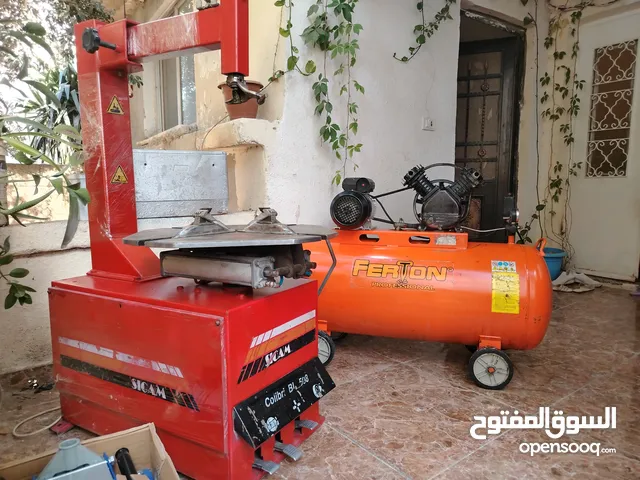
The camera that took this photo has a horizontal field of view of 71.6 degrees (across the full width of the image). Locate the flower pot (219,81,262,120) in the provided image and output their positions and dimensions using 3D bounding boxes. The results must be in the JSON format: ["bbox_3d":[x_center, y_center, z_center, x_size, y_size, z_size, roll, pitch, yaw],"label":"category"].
[{"bbox_3d":[-0.445,-0.785,2.496,0.253,0.197,0.253,0,6,0],"label":"flower pot"}]

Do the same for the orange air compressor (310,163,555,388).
[{"bbox_3d":[0.385,0.116,1.970,1.162,0.886,0.437,2,7,18],"label":"orange air compressor"}]

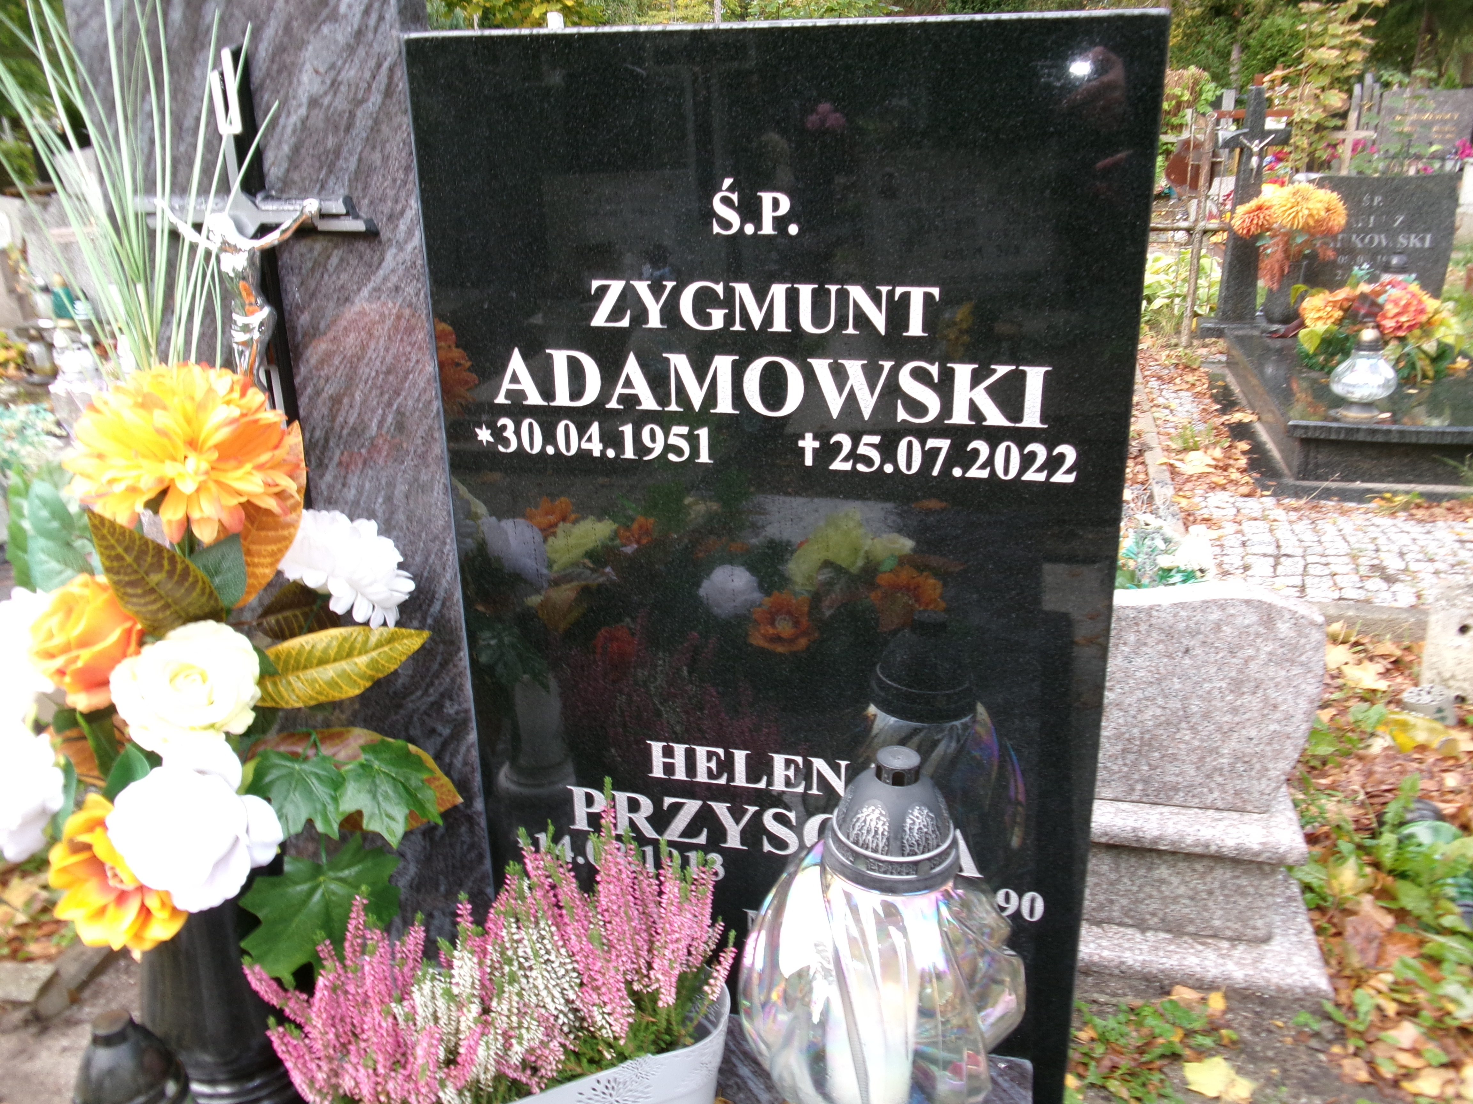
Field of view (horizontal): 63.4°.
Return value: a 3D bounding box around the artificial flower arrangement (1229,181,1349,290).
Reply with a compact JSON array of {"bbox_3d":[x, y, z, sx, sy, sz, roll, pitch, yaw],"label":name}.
[{"bbox_3d":[2.457,-1.397,5.253,0.470,0.440,0.360,4,20,15],"label":"artificial flower arrangement"}]

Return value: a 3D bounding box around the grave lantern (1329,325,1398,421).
[{"bbox_3d":[2.031,-0.583,3.818,0.220,0.290,0.220,4,20,15],"label":"grave lantern"}]

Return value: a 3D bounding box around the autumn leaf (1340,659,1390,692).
[{"bbox_3d":[1.446,0.285,2.746,0.115,0.030,0.150,10,22,28],"label":"autumn leaf"}]

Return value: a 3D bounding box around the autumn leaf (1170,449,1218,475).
[{"bbox_3d":[1.614,-0.315,4.205,0.170,0.040,0.180,7,21,20],"label":"autumn leaf"}]

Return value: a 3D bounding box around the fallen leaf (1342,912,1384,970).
[{"bbox_3d":[0.958,0.594,1.821,0.065,0.020,0.110,11,49,30],"label":"fallen leaf"}]

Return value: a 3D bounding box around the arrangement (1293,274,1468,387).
[{"bbox_3d":[2.481,-0.885,4.565,0.560,0.340,0.380,4,20,15],"label":"arrangement"}]

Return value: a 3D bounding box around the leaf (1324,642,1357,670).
[{"bbox_3d":[1.437,0.249,2.847,0.100,0.030,0.130,9,22,27],"label":"leaf"}]

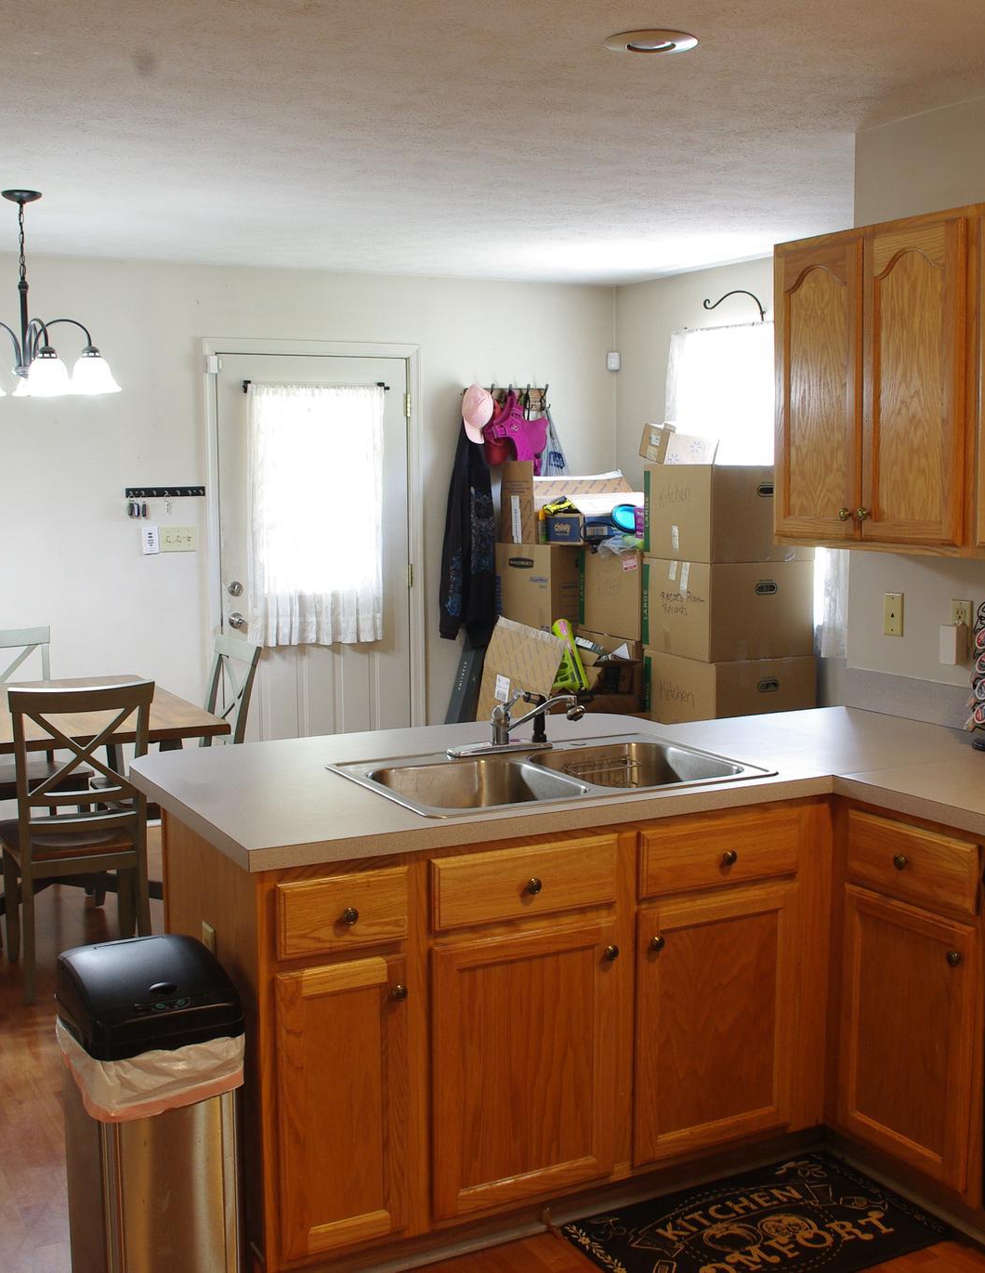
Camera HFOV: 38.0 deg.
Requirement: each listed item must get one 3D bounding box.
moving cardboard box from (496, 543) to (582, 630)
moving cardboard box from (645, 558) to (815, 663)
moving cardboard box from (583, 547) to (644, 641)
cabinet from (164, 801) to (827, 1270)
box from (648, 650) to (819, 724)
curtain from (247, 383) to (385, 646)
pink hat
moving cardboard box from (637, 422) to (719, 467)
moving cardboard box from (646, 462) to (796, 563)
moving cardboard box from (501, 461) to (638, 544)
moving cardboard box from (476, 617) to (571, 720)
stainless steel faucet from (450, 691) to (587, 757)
[{"bbox_3d":[0.331,-0.236,6.937,0.410,0.430,0.540,-4,8,-27],"label":"moving cardboard box"},{"bbox_3d":[1.008,-0.130,6.094,0.547,0.400,0.470,-4,7,-28],"label":"moving cardboard box"},{"bbox_3d":[0.769,-0.210,6.532,0.545,0.396,0.500,-4,7,-28],"label":"moving cardboard box"},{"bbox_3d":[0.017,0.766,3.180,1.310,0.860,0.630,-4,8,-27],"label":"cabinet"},{"bbox_3d":[1.020,0.269,6.140,0.545,0.398,0.475,-4,7,-28],"label":"box"},{"bbox_3d":[-0.807,-0.562,6.628,0.690,1.190,0.060,-4,8,-27],"label":"curtain"},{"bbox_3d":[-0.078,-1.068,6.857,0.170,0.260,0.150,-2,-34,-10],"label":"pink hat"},{"bbox_3d":[0.791,-0.812,6.121,0.300,0.155,0.170,7,3,-29],"label":"moving cardboard box"},{"bbox_3d":[0.990,-0.526,6.005,0.486,0.400,0.563,-3,7,-22],"label":"moving cardboard box"},{"bbox_3d":[0.381,-0.650,6.970,0.580,0.380,0.380,-4,7,-28],"label":"moving cardboard box"},{"bbox_3d":[0.140,0.159,6.057,0.450,0.470,0.320,3,8,31],"label":"moving cardboard box"},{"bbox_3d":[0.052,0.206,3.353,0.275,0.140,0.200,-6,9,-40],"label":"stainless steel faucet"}]

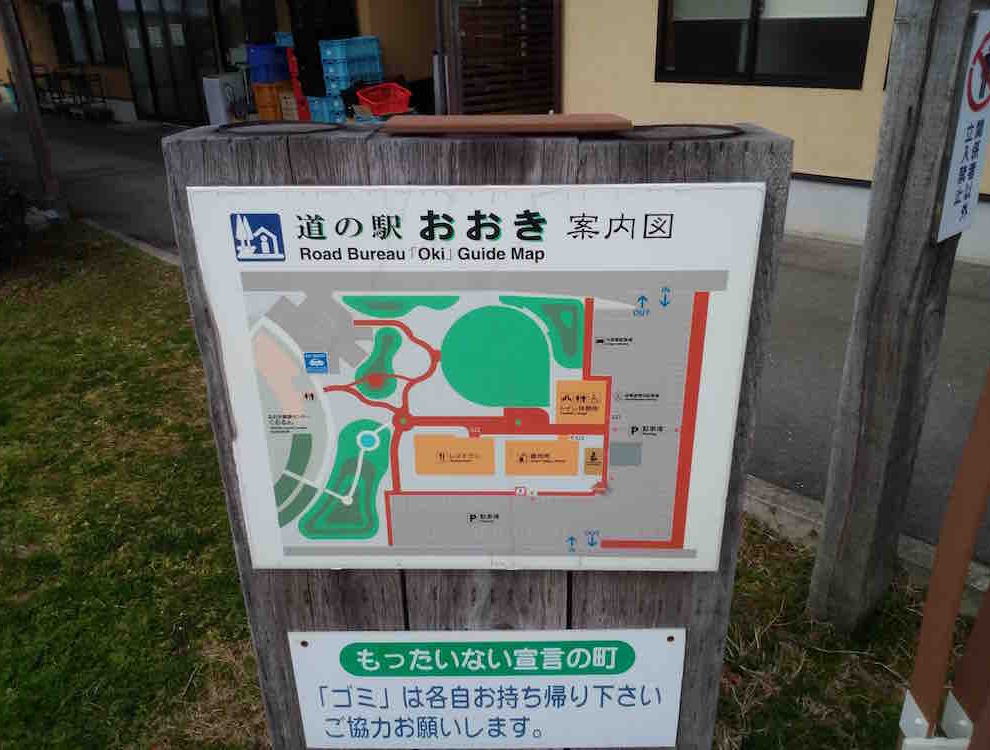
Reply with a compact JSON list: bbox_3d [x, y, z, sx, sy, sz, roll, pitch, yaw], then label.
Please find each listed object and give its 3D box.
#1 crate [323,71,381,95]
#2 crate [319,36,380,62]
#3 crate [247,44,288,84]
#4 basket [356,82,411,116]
[{"bbox_3d":[-1.560,-3.226,8.623,0.375,0.185,0.540,20,31,38],"label":"crate"},{"bbox_3d":[-1.572,-3.551,8.477,0.375,0.185,0.540,20,31,38],"label":"crate"},{"bbox_3d":[-2.653,-3.669,9.182,0.360,0.410,0.400,2,24,8],"label":"crate"},{"bbox_3d":[-1.163,-2.859,8.159,0.463,0.165,0.321,-26,48,-28],"label":"basket"}]

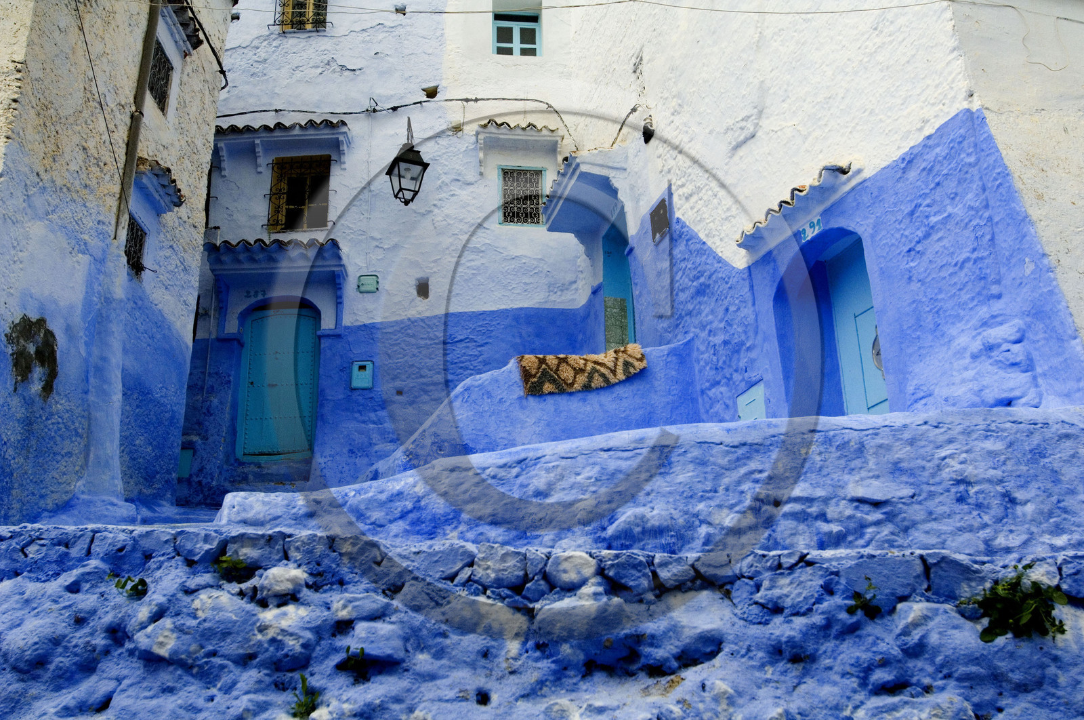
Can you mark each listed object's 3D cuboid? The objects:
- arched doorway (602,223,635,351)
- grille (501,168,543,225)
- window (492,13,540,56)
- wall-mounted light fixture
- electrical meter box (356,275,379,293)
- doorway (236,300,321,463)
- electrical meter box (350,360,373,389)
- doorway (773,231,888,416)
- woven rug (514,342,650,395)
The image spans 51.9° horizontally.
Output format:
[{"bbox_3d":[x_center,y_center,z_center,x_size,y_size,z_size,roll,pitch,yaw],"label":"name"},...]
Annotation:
[{"bbox_3d":[1.006,-0.682,13.004,0.300,2.050,0.920,5,-21,-16],"label":"arched doorway"},{"bbox_3d":[-0.255,-2.114,14.413,0.550,0.830,0.070,0,-21,-4],"label":"grille"},{"bbox_3d":[-0.339,-4.205,14.615,0.610,0.770,0.090,0,-19,-1],"label":"window"},{"bbox_3d":[-1.652,-2.397,13.719,0.420,1.220,0.550,4,-21,-14],"label":"wall-mounted light fixture"},{"bbox_3d":[-2.089,-0.913,13.323,0.245,0.200,0.110,-2,-19,5],"label":"electrical meter box"},{"bbox_3d":[-3.155,0.253,13.382,1.000,2.030,0.280,-2,-20,1],"label":"doorway"},{"bbox_3d":[-2.094,0.172,12.949,0.255,0.325,0.120,-2,-19,5],"label":"electrical meter box"},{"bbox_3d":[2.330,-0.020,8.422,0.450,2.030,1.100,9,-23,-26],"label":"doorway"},{"bbox_3d":[0.410,0.095,11.337,1.300,0.460,0.250,-4,-19,12],"label":"woven rug"}]

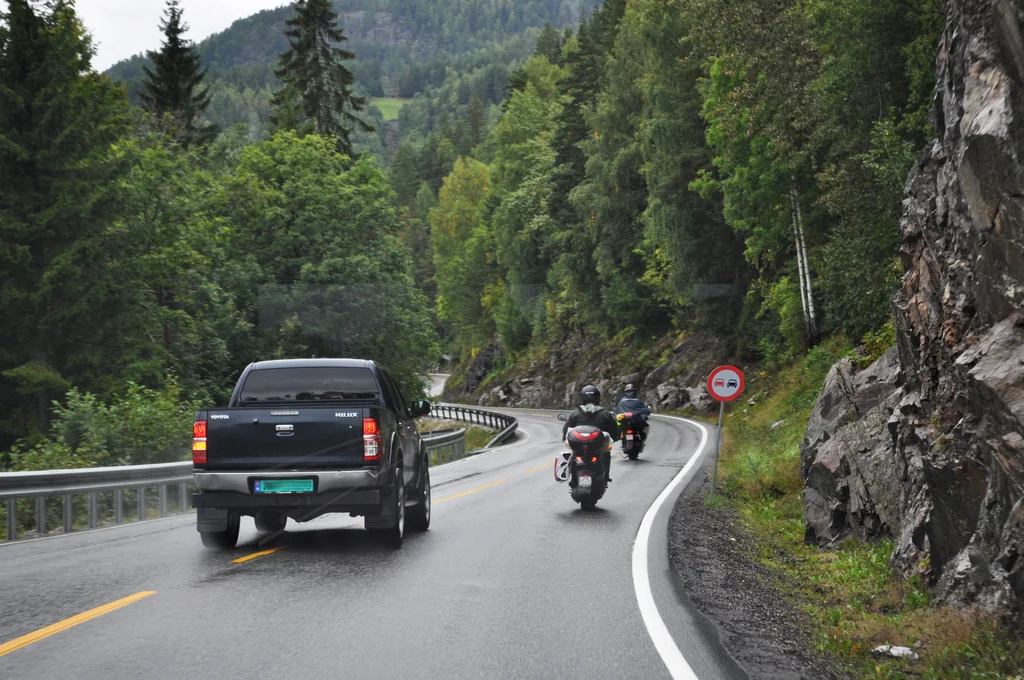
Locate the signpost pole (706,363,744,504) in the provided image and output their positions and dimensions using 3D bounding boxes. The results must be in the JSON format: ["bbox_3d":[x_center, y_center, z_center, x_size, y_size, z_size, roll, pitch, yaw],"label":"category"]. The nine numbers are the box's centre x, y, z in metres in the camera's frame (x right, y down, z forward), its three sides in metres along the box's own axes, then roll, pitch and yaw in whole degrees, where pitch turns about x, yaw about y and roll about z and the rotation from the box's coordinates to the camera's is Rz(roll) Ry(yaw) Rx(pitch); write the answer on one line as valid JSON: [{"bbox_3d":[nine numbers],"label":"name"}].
[{"bbox_3d":[3.400,1.485,31.800,0.610,2.170,0.100,7,-2,6],"label":"signpost pole"}]

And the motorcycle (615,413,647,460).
[{"bbox_3d":[2.660,2.030,43.200,0.800,1.200,2.150,0,-2,10],"label":"motorcycle"}]

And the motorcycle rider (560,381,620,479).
[{"bbox_3d":[1.100,1.310,27.500,0.770,1.360,0.850,0,-2,6],"label":"motorcycle rider"}]

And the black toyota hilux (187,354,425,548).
[{"bbox_3d":[-1.860,1.100,19.800,1.860,1.840,5.260,0,-2,2],"label":"black toyota hilux"}]

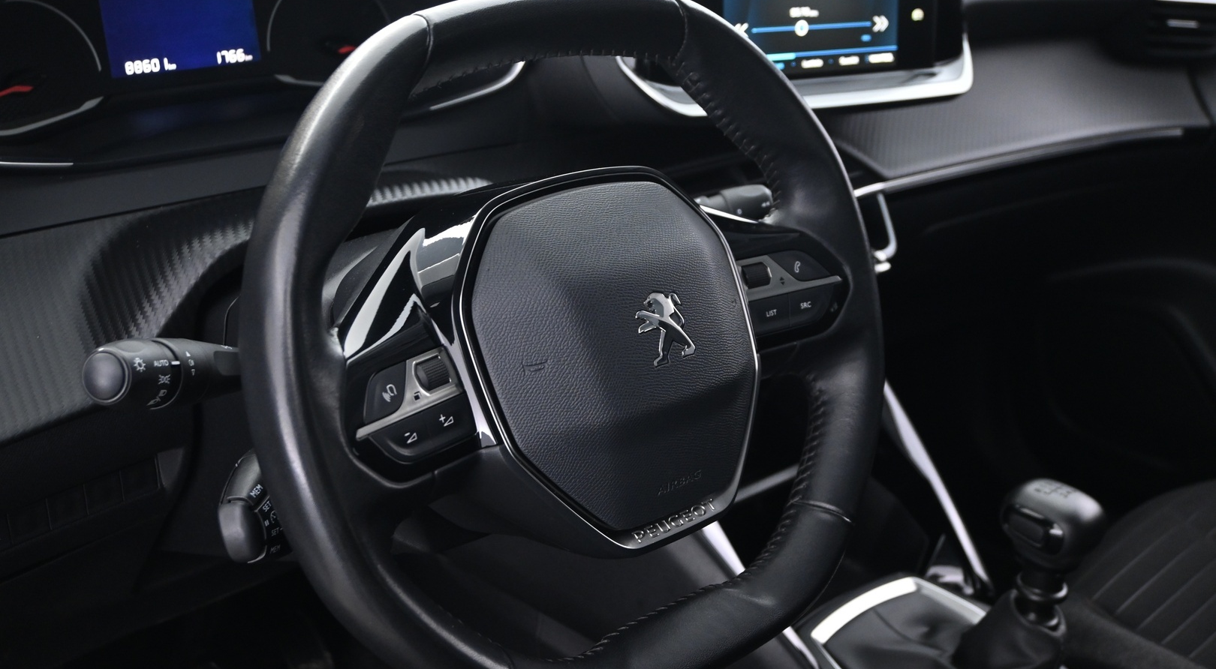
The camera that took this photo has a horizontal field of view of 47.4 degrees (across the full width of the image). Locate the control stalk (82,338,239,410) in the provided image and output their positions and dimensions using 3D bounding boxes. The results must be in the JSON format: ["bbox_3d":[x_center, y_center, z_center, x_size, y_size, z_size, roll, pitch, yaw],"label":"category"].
[{"bbox_3d":[-0.173,0.015,0.627,0.031,0.031,0.125,-13,-6,41],"label":"control stalk"}]

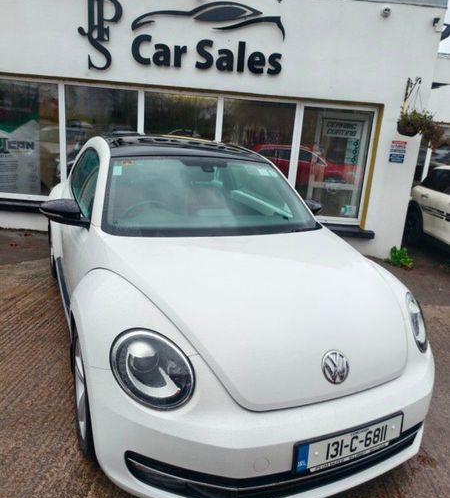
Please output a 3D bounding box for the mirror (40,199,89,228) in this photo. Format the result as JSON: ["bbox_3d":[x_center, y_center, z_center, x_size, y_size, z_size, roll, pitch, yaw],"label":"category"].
[{"bbox_3d":[-0.948,-0.210,2.359,0.260,0.160,0.140,-3,17,-25],"label":"mirror"}]

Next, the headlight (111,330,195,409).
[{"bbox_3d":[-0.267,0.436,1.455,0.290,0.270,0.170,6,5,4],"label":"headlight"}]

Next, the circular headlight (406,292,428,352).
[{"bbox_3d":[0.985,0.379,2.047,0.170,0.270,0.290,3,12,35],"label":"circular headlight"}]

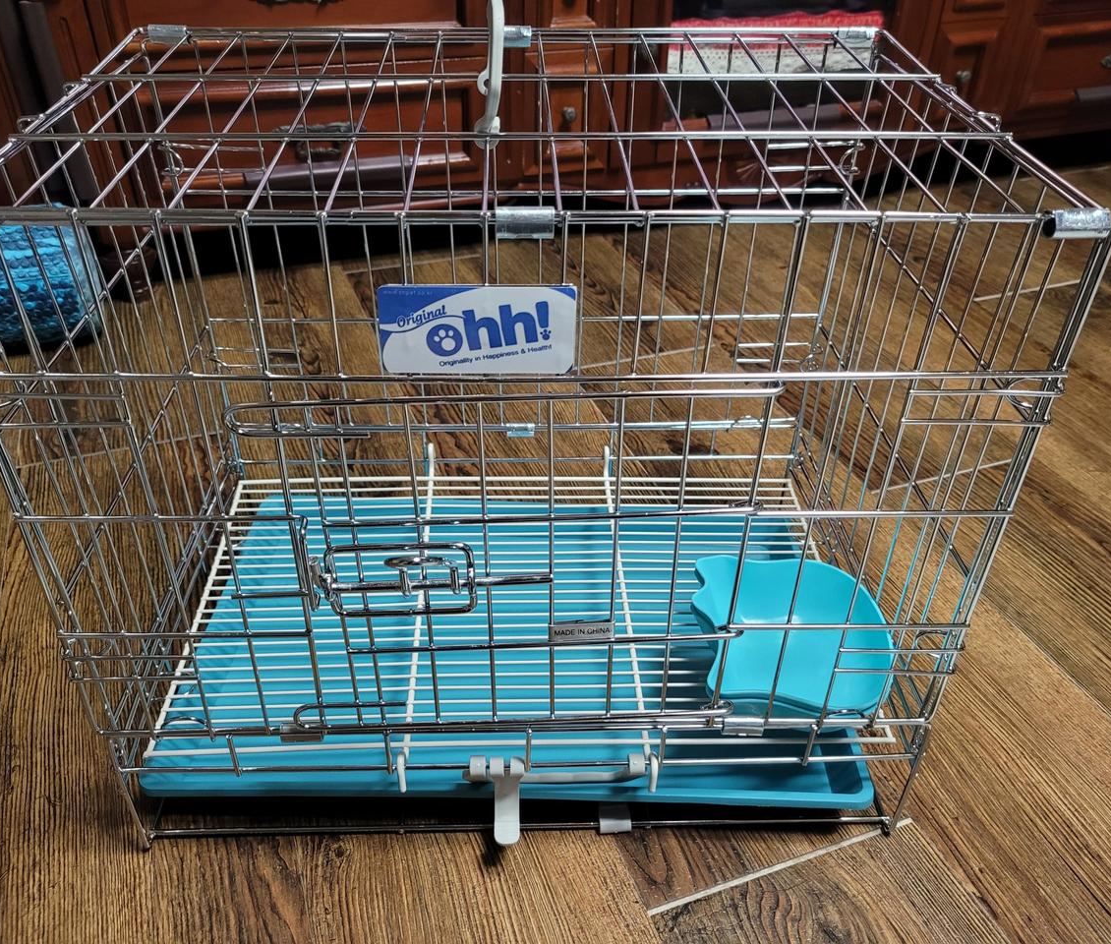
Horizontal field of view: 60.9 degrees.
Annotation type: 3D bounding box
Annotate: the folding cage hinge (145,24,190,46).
[{"bbox_3d":[-0.242,-0.273,0.591,0.023,0.011,0.009,-1,37,-2],"label":"folding cage hinge"}]

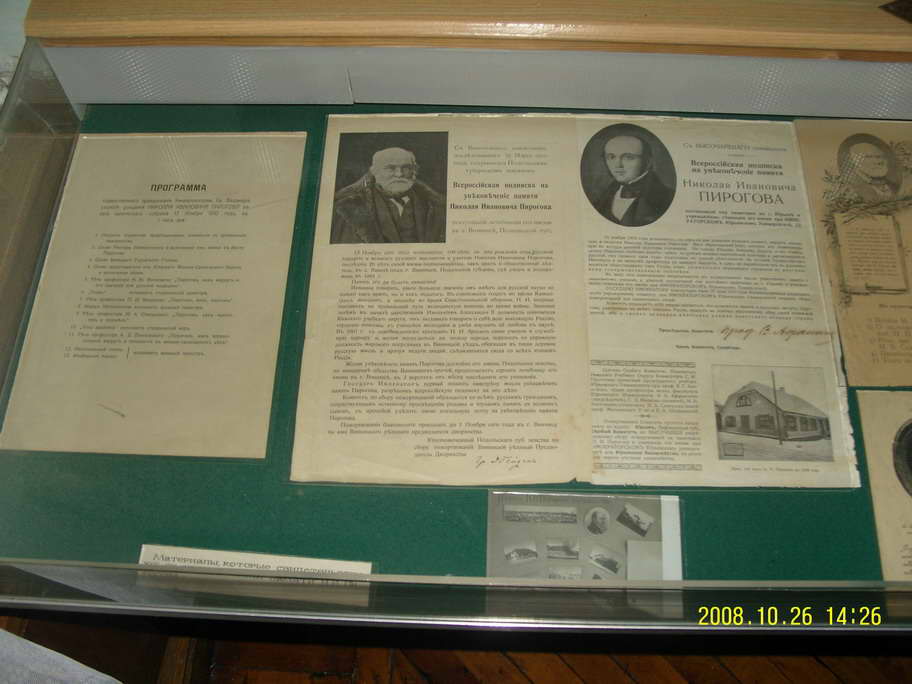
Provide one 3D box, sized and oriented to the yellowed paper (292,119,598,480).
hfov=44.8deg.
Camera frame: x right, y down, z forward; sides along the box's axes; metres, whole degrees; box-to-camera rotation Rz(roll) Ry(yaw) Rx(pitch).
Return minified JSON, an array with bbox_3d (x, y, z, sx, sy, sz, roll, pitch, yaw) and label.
[{"bbox_3d":[-0.007,-0.050,0.885,0.218,0.004,0.352,1,59,2],"label":"yellowed paper"}]

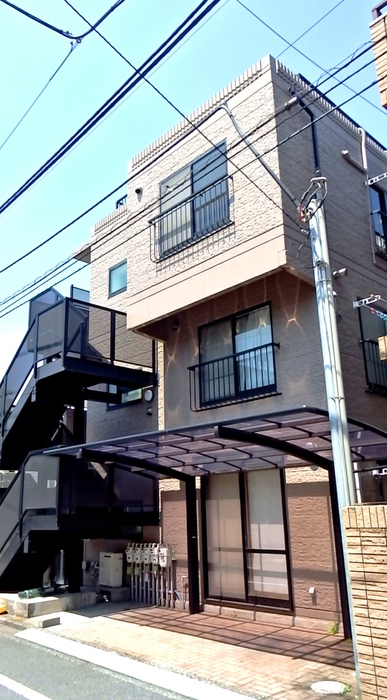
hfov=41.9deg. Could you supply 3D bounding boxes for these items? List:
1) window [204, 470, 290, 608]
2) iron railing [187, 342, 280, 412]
[{"bbox_3d":[0.770,2.877,7.820,1.710,1.970,0.140,-18,-24,42],"label":"window"},{"bbox_3d":[0.641,0.522,8.535,1.900,0.840,0.190,-18,-24,42],"label":"iron railing"}]

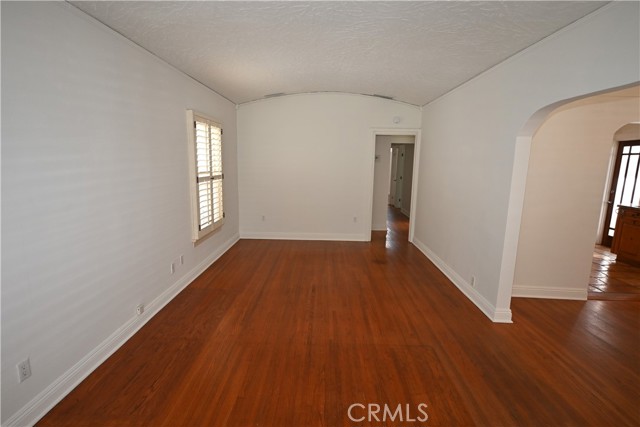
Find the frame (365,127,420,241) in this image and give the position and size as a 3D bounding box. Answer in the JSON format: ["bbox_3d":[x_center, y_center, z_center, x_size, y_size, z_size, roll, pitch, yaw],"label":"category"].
[{"bbox_3d":[1.400,-0.510,6.211,0.936,2.182,0.160,1,10,1],"label":"frame"}]

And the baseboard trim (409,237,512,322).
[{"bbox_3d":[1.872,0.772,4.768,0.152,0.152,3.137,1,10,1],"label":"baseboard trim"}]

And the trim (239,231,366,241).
[{"bbox_3d":[-0.347,0.468,6.356,2.498,0.149,0.028,1,10,1],"label":"trim"}]

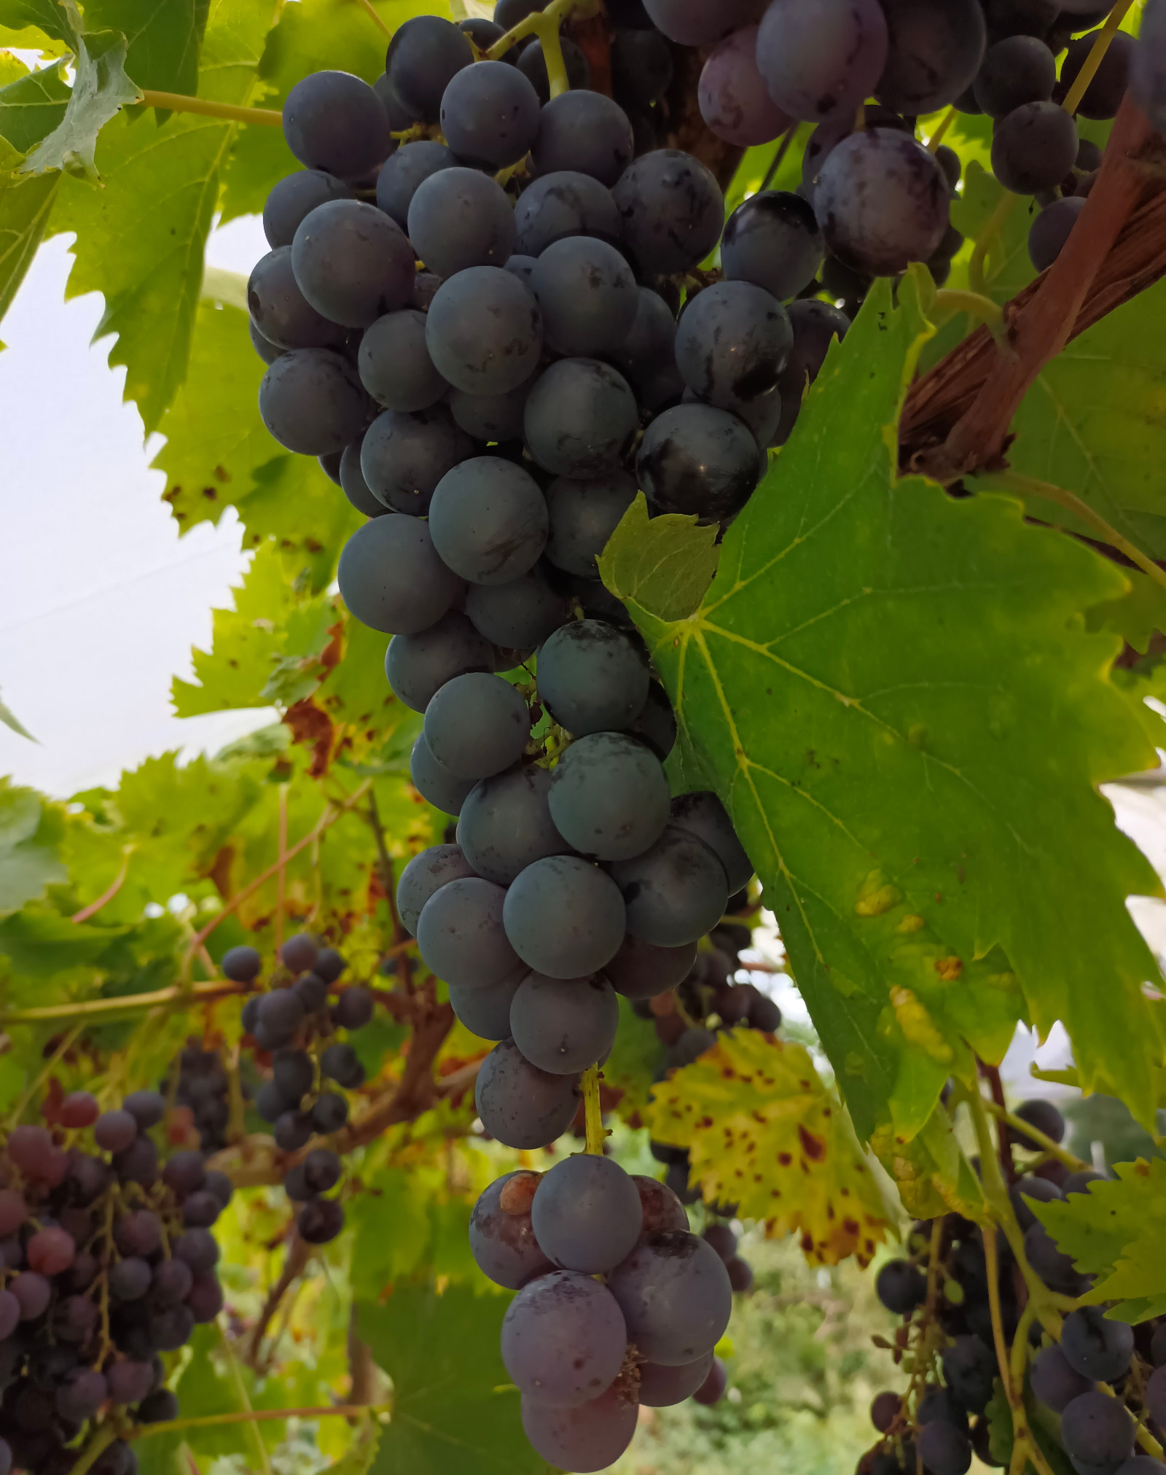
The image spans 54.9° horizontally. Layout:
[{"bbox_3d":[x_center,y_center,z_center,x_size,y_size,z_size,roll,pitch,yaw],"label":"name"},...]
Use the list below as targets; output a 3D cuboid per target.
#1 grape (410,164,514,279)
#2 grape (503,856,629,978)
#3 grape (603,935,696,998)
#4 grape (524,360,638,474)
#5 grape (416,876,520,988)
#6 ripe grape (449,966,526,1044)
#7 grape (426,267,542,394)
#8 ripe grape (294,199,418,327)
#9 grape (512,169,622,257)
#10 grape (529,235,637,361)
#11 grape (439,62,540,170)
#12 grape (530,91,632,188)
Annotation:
[{"bbox_3d":[-0.024,-0.102,0.221,0.021,0.022,0.021,0,-18,0],"label":"grape"},{"bbox_3d":[-0.003,0.031,0.196,0.021,0.022,0.021,0,-18,0],"label":"grape"},{"bbox_3d":[0.011,0.039,0.211,0.021,0.021,0.021,0,-16,0],"label":"grape"},{"bbox_3d":[0.000,-0.060,0.212,0.021,0.022,0.021,0,-18,0],"label":"grape"},{"bbox_3d":[-0.019,0.034,0.196,0.019,0.019,0.019,3,-15,-5],"label":"grape"},{"bbox_3d":[-0.016,0.049,0.216,0.020,0.020,0.020,0,-18,0],"label":"ripe grape"},{"bbox_3d":[-0.017,-0.070,0.194,0.020,0.021,0.020,3,-15,-6],"label":"grape"},{"bbox_3d":[-0.041,-0.084,0.199,0.022,0.022,0.022,0,-18,0],"label":"ripe grape"},{"bbox_3d":[-0.003,-0.104,0.229,0.022,0.022,0.022,0,-18,0],"label":"grape"},{"bbox_3d":[0.001,-0.086,0.218,0.021,0.022,0.021,0,-18,0],"label":"grape"},{"bbox_3d":[-0.019,-0.129,0.232,0.021,0.021,0.021,0,-16,0],"label":"grape"},{"bbox_3d":[0.000,-0.125,0.234,0.021,0.022,0.021,0,-18,0],"label":"grape"}]

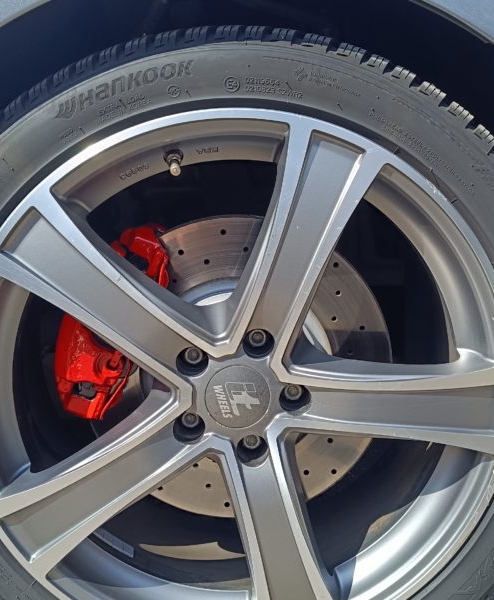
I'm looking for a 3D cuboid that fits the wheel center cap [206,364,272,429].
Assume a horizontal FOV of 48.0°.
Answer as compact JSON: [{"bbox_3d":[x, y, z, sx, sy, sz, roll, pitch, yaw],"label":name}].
[{"bbox_3d":[-0.009,0.092,0.530,0.062,0.062,0.013,0,9,-1],"label":"wheel center cap"}]

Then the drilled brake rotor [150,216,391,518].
[{"bbox_3d":[-0.010,0.080,0.603,0.340,0.340,0.060,0,9,-1],"label":"drilled brake rotor"}]

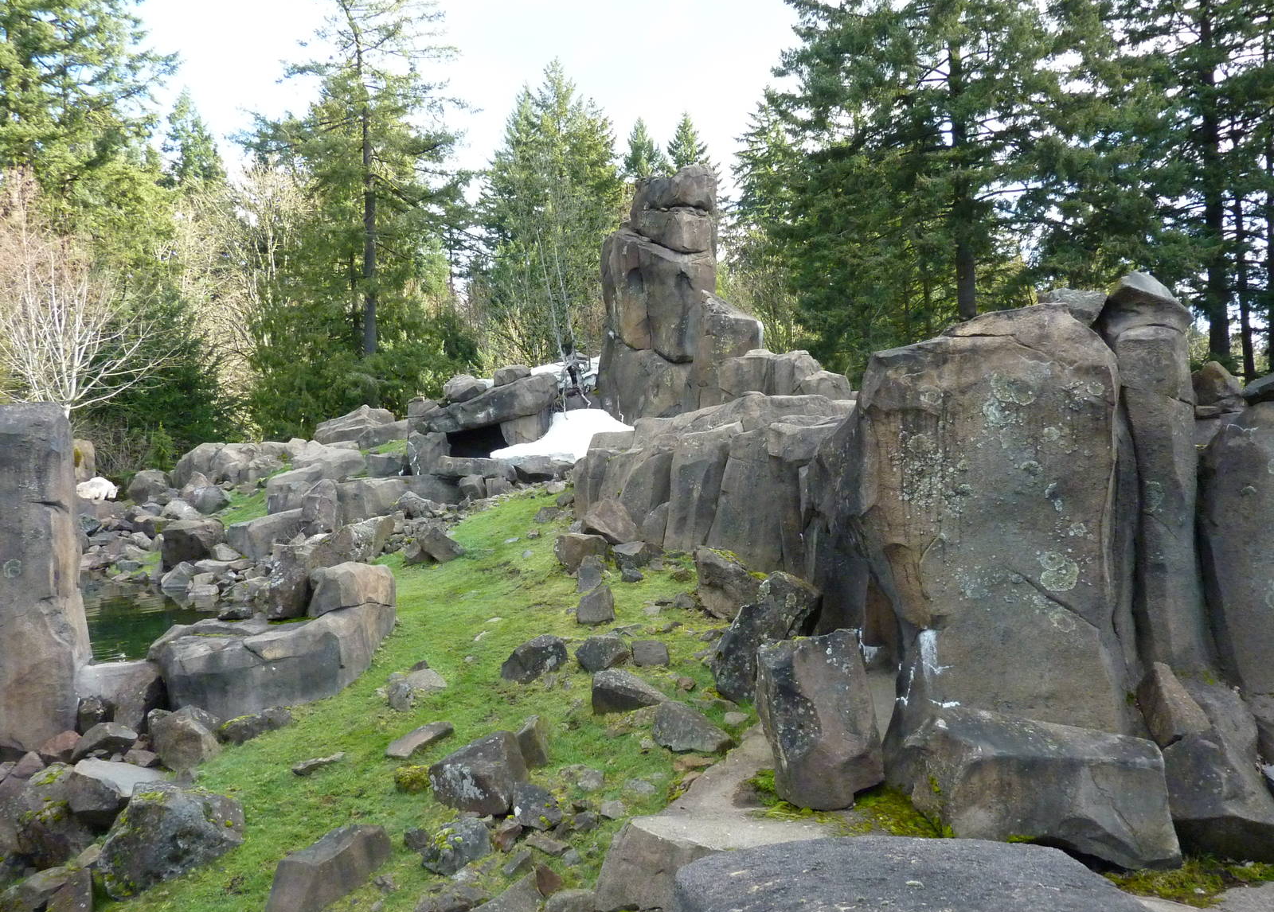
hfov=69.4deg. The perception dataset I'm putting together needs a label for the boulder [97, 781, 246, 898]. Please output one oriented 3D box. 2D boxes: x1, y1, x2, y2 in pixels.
[{"bbox_3d":[-3.691,3.005,7.300,1.020,0.700,0.750,-2,1,-29],"label":"boulder"}]

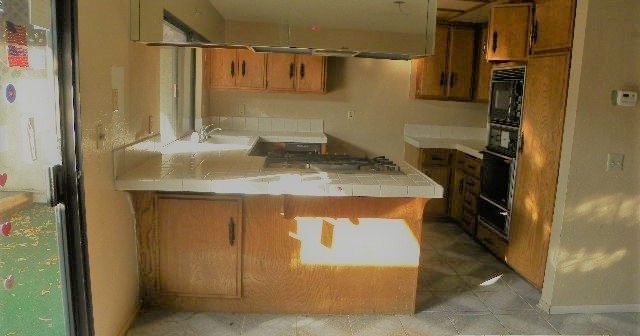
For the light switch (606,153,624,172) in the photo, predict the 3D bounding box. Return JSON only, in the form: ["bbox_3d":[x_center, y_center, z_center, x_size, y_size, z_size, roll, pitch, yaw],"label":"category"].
[{"bbox_3d":[1.938,-0.035,3.154,0.115,0.115,0.012,2,9,-3],"label":"light switch"}]

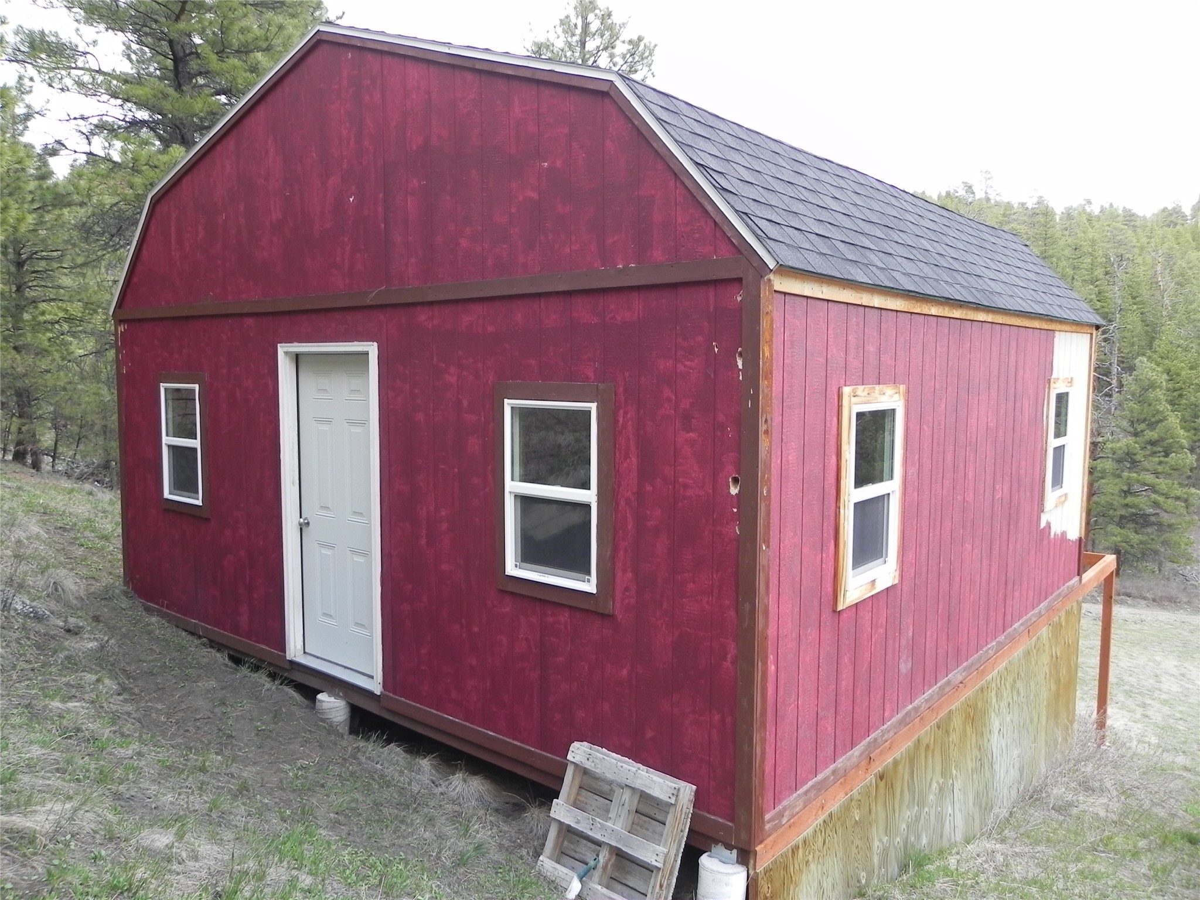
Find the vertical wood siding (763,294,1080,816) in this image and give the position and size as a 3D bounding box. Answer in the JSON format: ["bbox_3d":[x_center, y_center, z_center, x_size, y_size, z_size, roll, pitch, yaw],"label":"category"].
[{"bbox_3d":[2.584,0.270,6.078,0.028,2.262,5.885,5,7,40],"label":"vertical wood siding"}]

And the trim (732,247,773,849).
[{"bbox_3d":[0.644,0.471,3.781,0.090,2.460,0.108,5,7,40],"label":"trim"}]

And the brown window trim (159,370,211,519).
[{"bbox_3d":[-3.159,-0.051,6.858,0.750,1.074,0.030,5,7,40],"label":"brown window trim"}]

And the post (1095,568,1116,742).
[{"bbox_3d":[5.346,2.175,9.546,0.089,1.875,0.090,5,7,40],"label":"post"}]

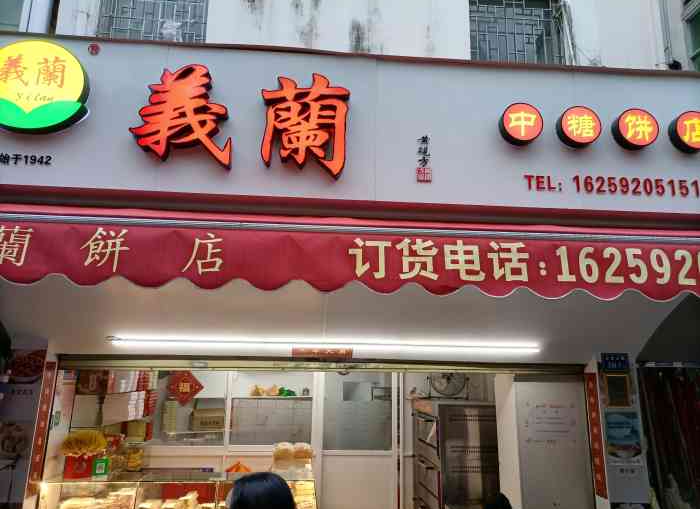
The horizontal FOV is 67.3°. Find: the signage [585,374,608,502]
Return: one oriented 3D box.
[{"bbox_3d":[1.744,1.266,3.719,0.012,0.819,0.159,2,-14,-4],"label":"signage"}]

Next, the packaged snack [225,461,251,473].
[{"bbox_3d":[-0.820,1.562,3.845,0.170,0.085,0.130,2,-14,-4],"label":"packaged snack"}]

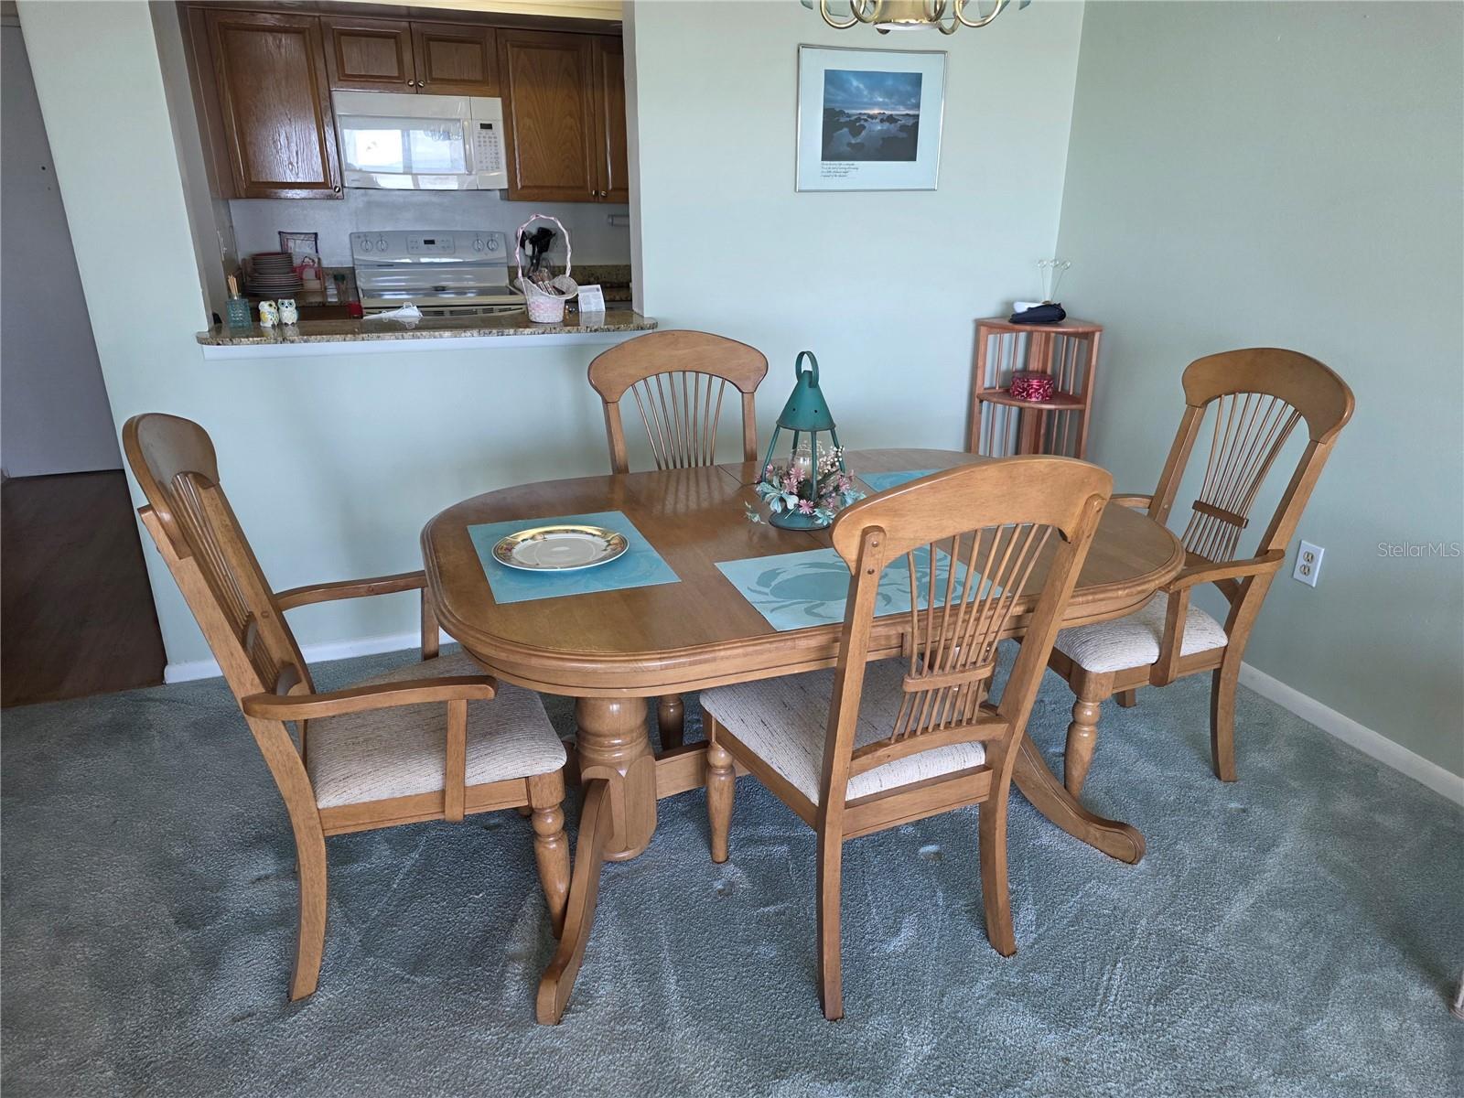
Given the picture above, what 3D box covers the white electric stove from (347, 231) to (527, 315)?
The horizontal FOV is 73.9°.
[{"bbox_3d":[-1.460,-0.965,4.973,0.762,1.210,0.660,-7,21,-19],"label":"white electric stove"}]

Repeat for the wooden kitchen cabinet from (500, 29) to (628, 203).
[{"bbox_3d":[-0.779,-2.186,4.966,0.822,0.759,0.325,-7,21,-19],"label":"wooden kitchen cabinet"}]

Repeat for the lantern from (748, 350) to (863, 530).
[{"bbox_3d":[0.161,-0.233,2.069,0.213,0.361,0.200,-7,21,-19],"label":"lantern"}]

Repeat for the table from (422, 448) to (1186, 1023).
[{"bbox_3d":[0.135,0.298,2.223,1.533,0.745,1.072,-7,21,-19],"label":"table"}]

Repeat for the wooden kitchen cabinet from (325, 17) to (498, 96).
[{"bbox_3d":[-1.523,-2.312,4.631,0.760,0.300,0.325,-7,21,-19],"label":"wooden kitchen cabinet"}]

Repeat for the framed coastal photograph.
[{"bbox_3d":[0.457,-1.387,3.159,0.520,0.426,0.027,-7,21,-19],"label":"framed coastal photograph"}]

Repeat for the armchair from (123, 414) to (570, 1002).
[{"bbox_3d":[-0.681,0.245,1.887,0.660,1.067,0.580,-7,21,-19],"label":"armchair"}]

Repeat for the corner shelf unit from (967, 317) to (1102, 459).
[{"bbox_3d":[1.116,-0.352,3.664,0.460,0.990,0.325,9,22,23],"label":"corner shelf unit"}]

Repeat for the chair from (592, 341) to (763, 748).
[{"bbox_3d":[-0.039,0.045,2.433,0.495,1.075,0.630,-7,21,-19],"label":"chair"}]

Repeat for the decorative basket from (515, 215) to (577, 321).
[{"bbox_3d":[-0.566,-0.859,2.972,0.162,0.307,0.165,-7,21,-19],"label":"decorative basket"}]

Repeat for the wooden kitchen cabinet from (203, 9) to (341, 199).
[{"bbox_3d":[-2.111,-2.025,4.506,0.491,0.759,0.325,-7,21,-19],"label":"wooden kitchen cabinet"}]

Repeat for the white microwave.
[{"bbox_3d":[-1.513,-1.972,4.738,0.758,0.409,0.370,-7,21,-19],"label":"white microwave"}]

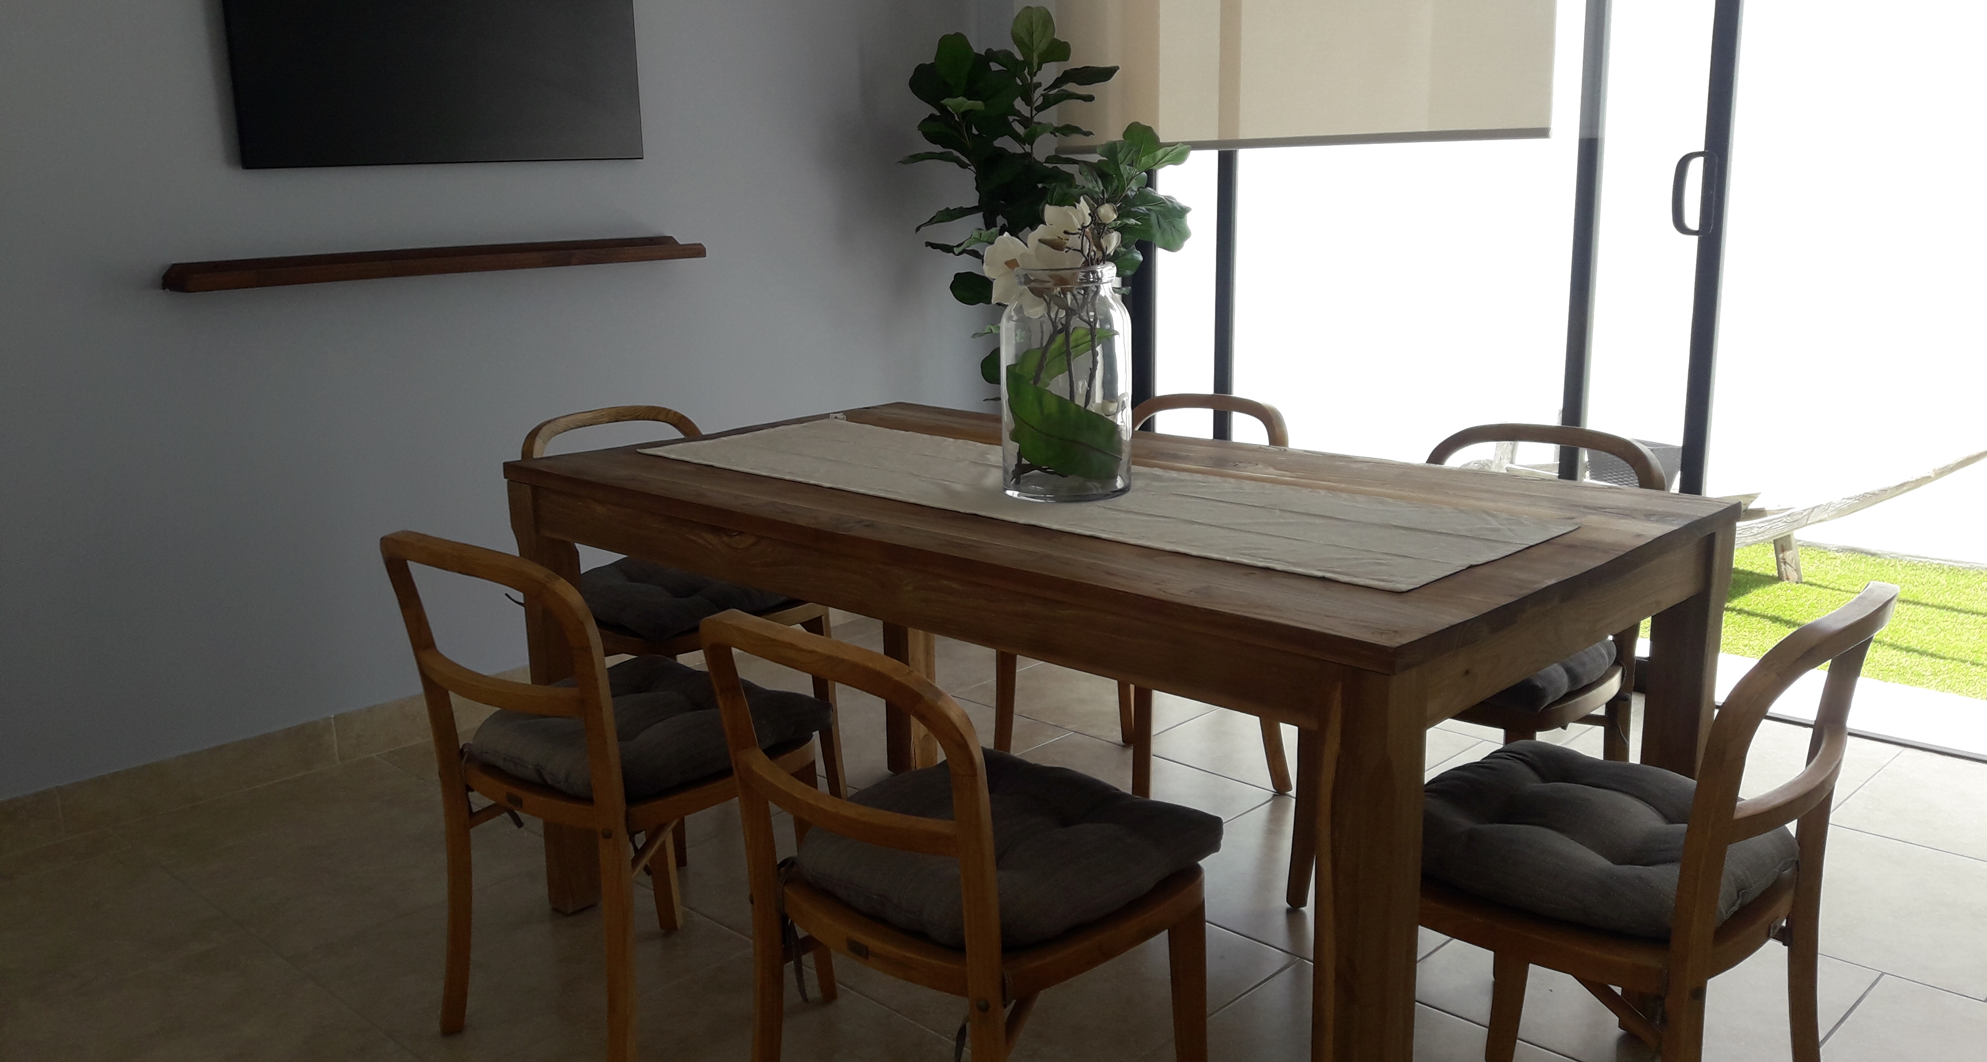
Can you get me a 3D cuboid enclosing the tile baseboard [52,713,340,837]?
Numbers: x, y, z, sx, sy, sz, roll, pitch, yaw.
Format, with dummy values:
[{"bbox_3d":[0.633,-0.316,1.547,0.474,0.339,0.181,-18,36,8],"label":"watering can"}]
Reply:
[{"bbox_3d":[-1.638,0.504,3.344,0.012,0.108,0.550,11,17,43],"label":"tile baseboard"}]

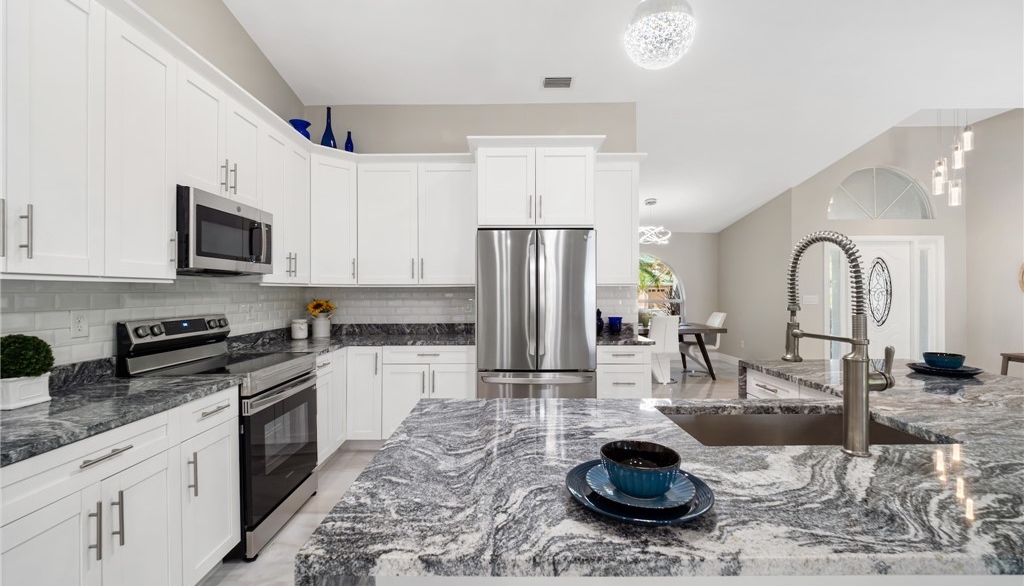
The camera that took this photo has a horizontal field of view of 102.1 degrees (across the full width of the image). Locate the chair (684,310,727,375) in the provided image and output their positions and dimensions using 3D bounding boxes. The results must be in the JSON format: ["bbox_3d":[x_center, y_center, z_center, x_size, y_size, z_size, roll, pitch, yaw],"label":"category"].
[{"bbox_3d":[3.115,0.812,6.777,0.645,0.978,0.454,0,0,0],"label":"chair"}]

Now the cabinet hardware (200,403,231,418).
[{"bbox_3d":[-1.321,0.528,1.847,0.036,0.013,0.178,0,0,0],"label":"cabinet hardware"}]

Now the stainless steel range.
[{"bbox_3d":[-1.639,0.746,2.438,0.670,1.187,0.755,0,0,-1],"label":"stainless steel range"}]

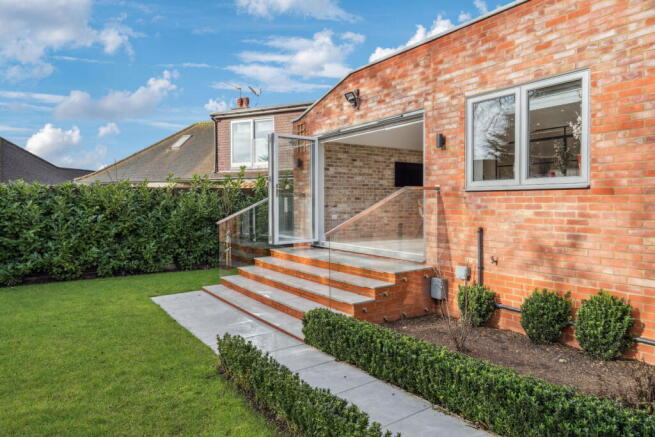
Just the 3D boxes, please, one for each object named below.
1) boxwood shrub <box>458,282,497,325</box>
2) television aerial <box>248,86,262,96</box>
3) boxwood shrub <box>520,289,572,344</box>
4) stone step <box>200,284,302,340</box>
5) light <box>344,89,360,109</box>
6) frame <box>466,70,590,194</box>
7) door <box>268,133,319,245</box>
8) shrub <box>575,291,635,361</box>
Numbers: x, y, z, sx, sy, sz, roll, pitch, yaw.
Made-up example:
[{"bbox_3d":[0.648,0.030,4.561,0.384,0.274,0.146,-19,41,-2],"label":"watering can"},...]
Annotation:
[{"bbox_3d":[1.795,1.043,4.824,0.450,0.520,0.450,-2,3,-36],"label":"boxwood shrub"},{"bbox_3d":[-2.788,-4.910,15.500,0.350,0.300,0.850,0,2,18],"label":"television aerial"},{"bbox_3d":[2.272,1.036,4.170,0.480,0.570,0.480,-2,3,-36],"label":"boxwood shrub"},{"bbox_3d":[-1.086,1.331,5.897,0.370,0.075,3.420,-2,3,-36],"label":"stone step"},{"bbox_3d":[0.437,-2.032,6.769,0.200,0.280,0.240,-2,3,-36],"label":"light"},{"bbox_3d":[2.209,-0.906,4.577,0.100,1.200,1.410,-2,3,-36],"label":"frame"},{"bbox_3d":[-0.633,-0.534,7.642,0.970,2.000,0.200,-2,3,-36],"label":"door"},{"bbox_3d":[2.590,1.016,3.733,0.480,0.630,0.480,-2,3,-36],"label":"shrub"}]

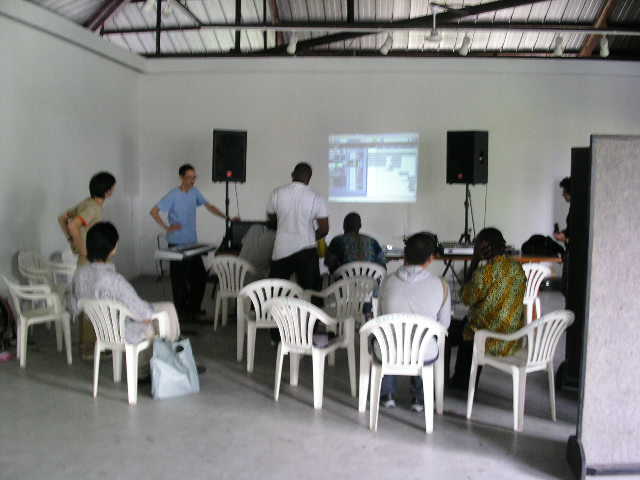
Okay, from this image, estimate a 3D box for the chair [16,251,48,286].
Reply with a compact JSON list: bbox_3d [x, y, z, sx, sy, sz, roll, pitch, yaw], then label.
[{"bbox_3d":[-2.921,0.564,7.328,0.550,0.780,0.570,-2,5,-20],"label":"chair"}]

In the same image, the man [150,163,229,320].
[{"bbox_3d":[-1.410,0.057,7.691,0.870,1.750,0.480,-2,6,-25],"label":"man"}]

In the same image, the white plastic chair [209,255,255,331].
[{"bbox_3d":[-0.863,0.575,7.280,0.570,0.800,0.540,2,6,15],"label":"white plastic chair"}]

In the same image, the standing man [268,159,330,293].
[{"bbox_3d":[-0.224,0.142,6.690,0.600,1.740,0.420,1,5,6],"label":"standing man"}]

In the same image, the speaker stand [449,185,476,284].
[{"bbox_3d":[1.924,0.016,9.237,0.920,1.550,0.850,0,5,0],"label":"speaker stand"}]

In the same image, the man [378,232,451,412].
[{"bbox_3d":[0.614,0.579,4.787,0.520,1.270,0.740,1,5,5],"label":"man"}]

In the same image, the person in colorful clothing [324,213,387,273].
[{"bbox_3d":[0.365,0.322,7.507,0.620,1.240,0.800,0,5,0],"label":"person in colorful clothing"}]

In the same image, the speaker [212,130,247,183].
[{"bbox_3d":[-1.180,-1.093,9.190,0.435,0.665,0.400,-1,5,-8],"label":"speaker"}]

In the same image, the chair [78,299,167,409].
[{"bbox_3d":[-1.457,0.774,5.190,0.570,0.800,0.540,2,6,24],"label":"chair"}]

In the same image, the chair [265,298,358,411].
[{"bbox_3d":[-0.084,0.775,5.074,0.570,0.765,0.530,3,6,31],"label":"chair"}]

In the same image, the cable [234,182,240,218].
[{"bbox_3d":[-1.093,-0.525,9.340,0.070,0.480,0.040,0,5,0],"label":"cable"}]

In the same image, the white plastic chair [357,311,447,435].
[{"bbox_3d":[0.530,0.822,4.540,0.570,0.765,0.530,1,5,7],"label":"white plastic chair"}]

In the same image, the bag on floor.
[{"bbox_3d":[-1.081,0.950,5.345,0.340,0.420,0.180,-2,6,-25],"label":"bag on floor"}]

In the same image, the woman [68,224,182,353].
[{"bbox_3d":[-1.381,0.504,5.433,0.600,1.290,0.920,3,6,26],"label":"woman"}]

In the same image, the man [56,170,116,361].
[{"bbox_3d":[-2.078,0.215,6.292,0.420,1.660,0.500,-3,6,-32],"label":"man"}]

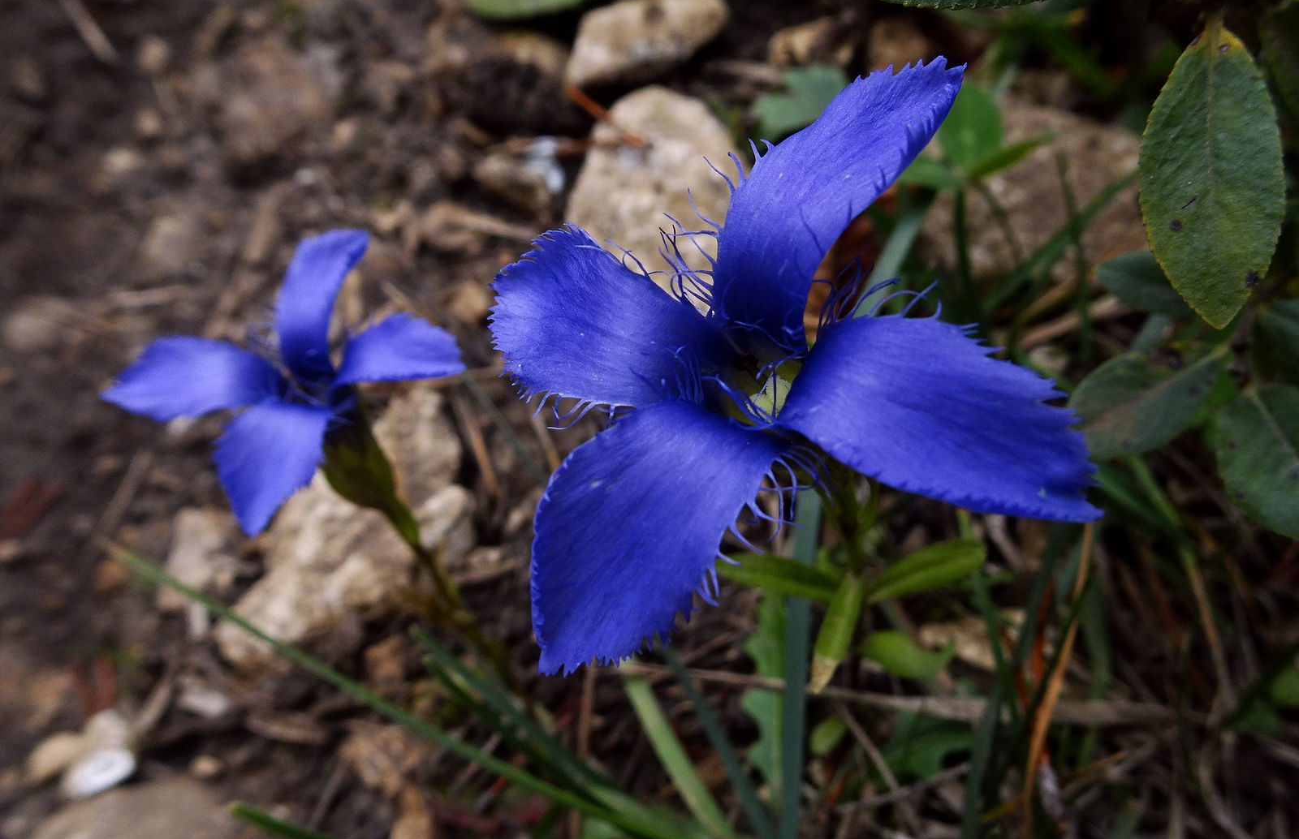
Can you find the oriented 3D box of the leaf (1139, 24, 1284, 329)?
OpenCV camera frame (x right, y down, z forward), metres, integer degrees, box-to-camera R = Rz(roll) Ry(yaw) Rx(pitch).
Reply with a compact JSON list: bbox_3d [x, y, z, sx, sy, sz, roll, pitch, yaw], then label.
[{"bbox_3d":[0.058,-0.024,0.091,0.014,0.030,0.004,-6,12,18],"label":"leaf"}]

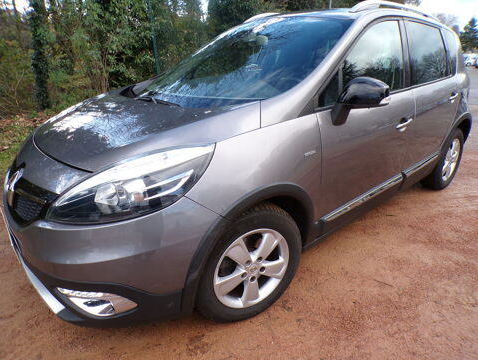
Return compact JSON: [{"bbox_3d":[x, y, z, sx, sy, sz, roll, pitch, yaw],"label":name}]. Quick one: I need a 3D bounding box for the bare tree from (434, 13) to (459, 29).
[{"bbox_3d":[29.062,-20.697,48.000,4.800,6.200,4.600,13,25,26],"label":"bare tree"}]

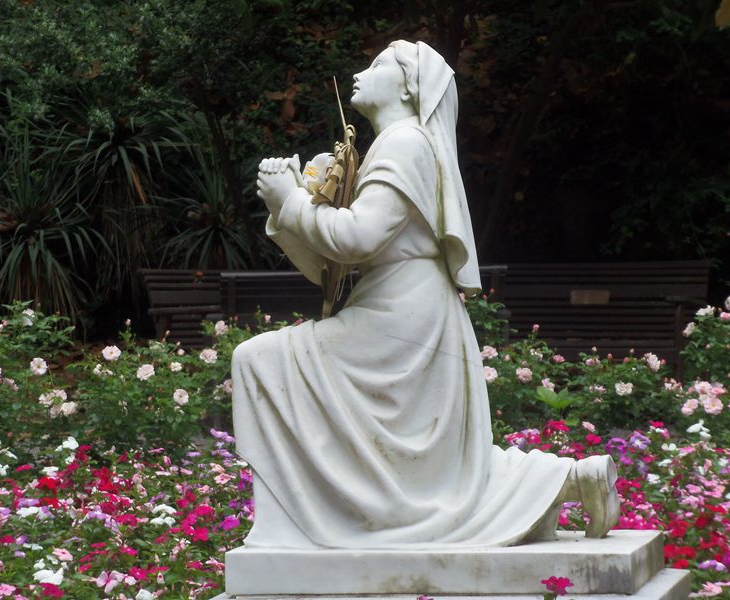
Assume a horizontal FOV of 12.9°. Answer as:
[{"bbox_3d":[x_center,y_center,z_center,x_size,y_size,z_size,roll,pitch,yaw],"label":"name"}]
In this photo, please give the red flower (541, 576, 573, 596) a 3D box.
[{"bbox_3d":[0.422,0.629,7.100,0.070,0.045,0.050,-1,2,0],"label":"red flower"}]

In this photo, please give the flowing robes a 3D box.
[{"bbox_3d":[0.106,0.074,7.808,0.810,1.020,0.430,-1,2,13],"label":"flowing robes"}]

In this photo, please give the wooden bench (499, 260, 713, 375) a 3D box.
[{"bbox_3d":[1.212,0.229,19.056,1.520,0.880,0.600,0,2,30],"label":"wooden bench"}]

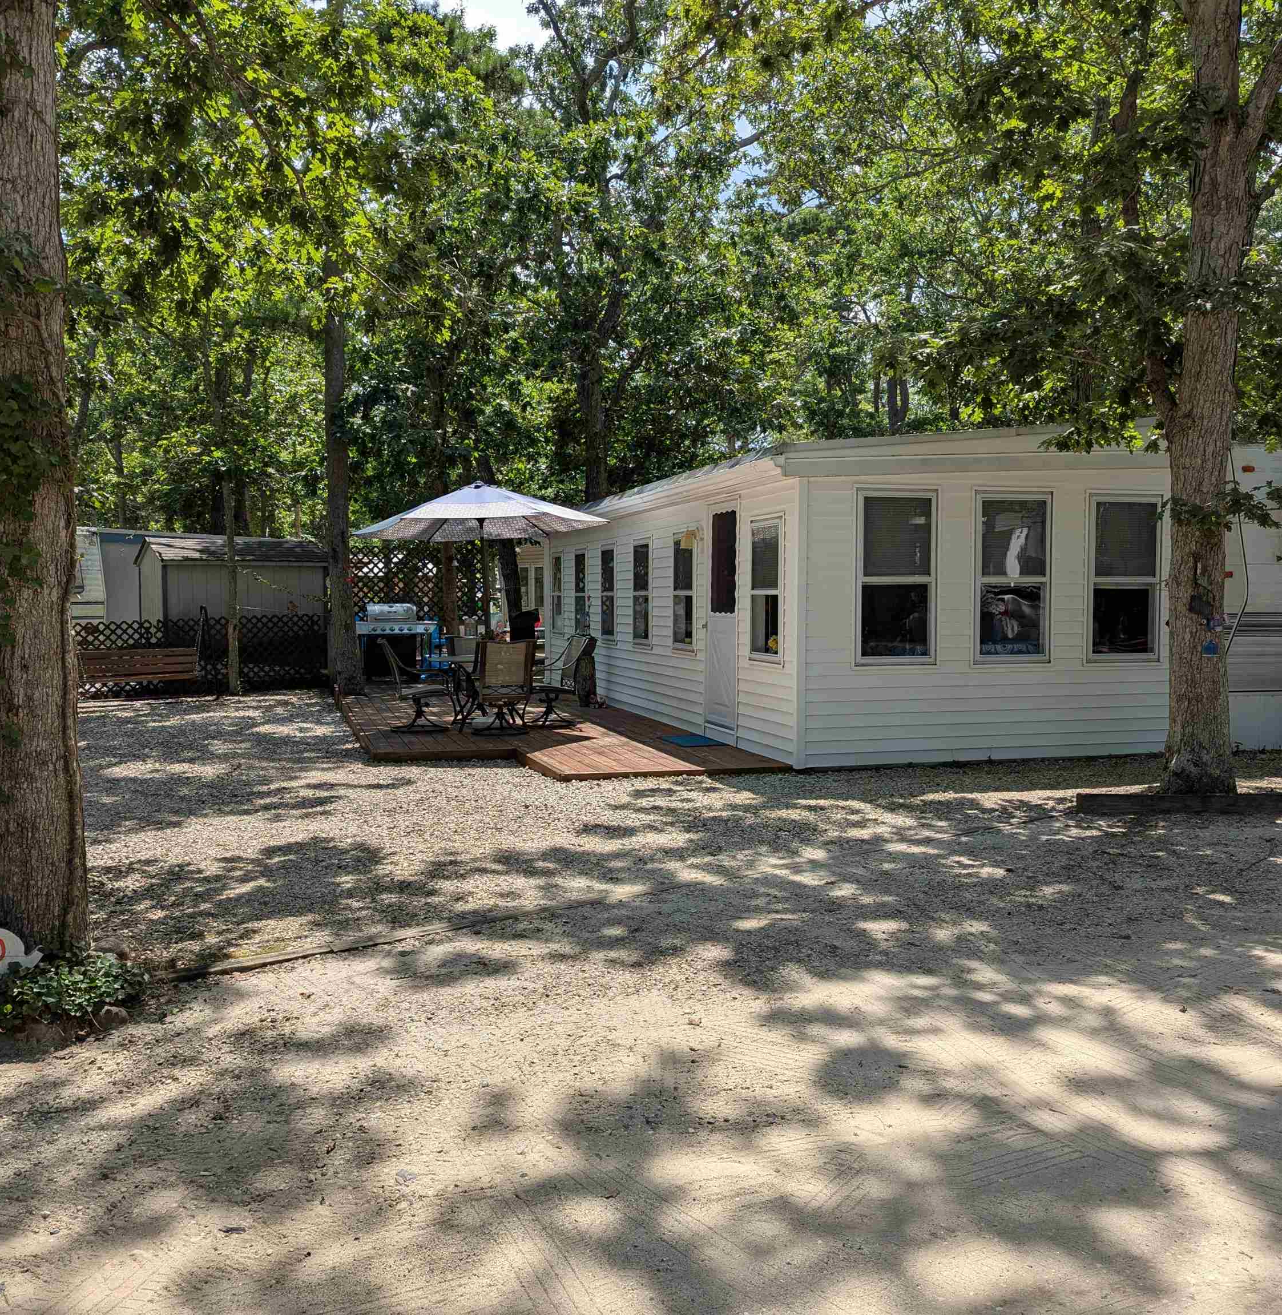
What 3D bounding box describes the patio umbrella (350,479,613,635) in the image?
[{"bbox_3d":[-1.573,-0.533,12.200,2.530,2.480,2.400,-3,0,0],"label":"patio umbrella"}]

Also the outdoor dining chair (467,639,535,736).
[{"bbox_3d":[-1.369,0.261,11.746,0.650,0.930,0.720,-1,3,-13],"label":"outdoor dining chair"}]

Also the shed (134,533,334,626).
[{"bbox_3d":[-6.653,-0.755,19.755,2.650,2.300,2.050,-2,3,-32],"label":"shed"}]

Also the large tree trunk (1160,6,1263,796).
[{"bbox_3d":[3.880,-1.741,8.276,0.580,5.419,0.530,1,3,25],"label":"large tree trunk"}]

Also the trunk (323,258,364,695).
[{"bbox_3d":[-4.147,-2.474,16.751,0.460,5.955,0.430,-1,3,-14],"label":"trunk"}]

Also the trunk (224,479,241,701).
[{"bbox_3d":[-5.774,-1.005,17.122,0.180,3.039,0.170,-2,3,-19],"label":"trunk"}]

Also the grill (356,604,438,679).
[{"bbox_3d":[-3.999,-0.244,19.561,1.420,1.200,0.620,-1,3,-15],"label":"grill"}]

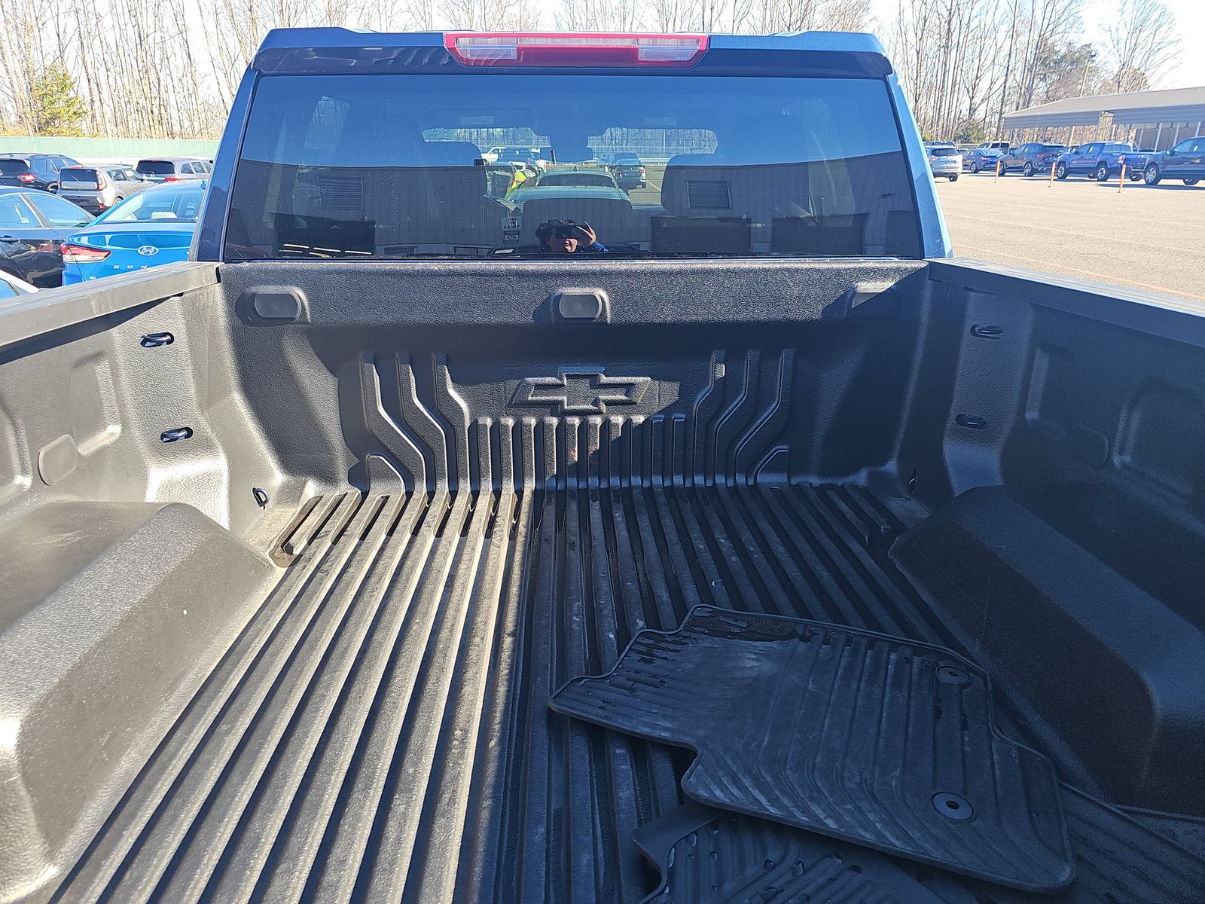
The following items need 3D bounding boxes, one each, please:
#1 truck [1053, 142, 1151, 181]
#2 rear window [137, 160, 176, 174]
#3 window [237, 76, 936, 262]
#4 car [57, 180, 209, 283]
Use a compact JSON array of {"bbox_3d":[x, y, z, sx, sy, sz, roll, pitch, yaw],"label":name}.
[{"bbox_3d":[25.027,-14.535,39.898,1.920,1.810,5.420,-1,20,-4],"label":"truck"},{"bbox_3d":[-16.058,-10.226,28.800,1.380,0.500,0.100,-2,0,-5],"label":"rear window"},{"bbox_3d":[-0.057,-0.692,1.971,1.750,0.430,0.060,-1,15,-3],"label":"window"},{"bbox_3d":[-3.963,-2.333,9.049,1.870,1.470,4.850,-1,20,-2],"label":"car"}]

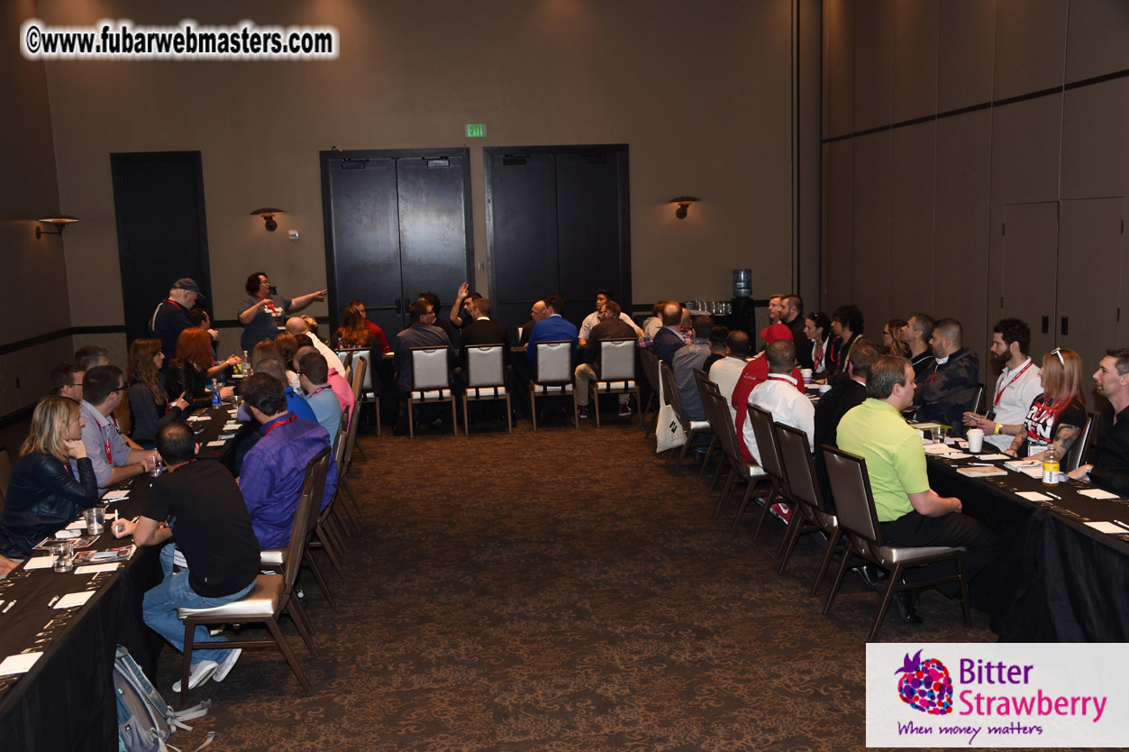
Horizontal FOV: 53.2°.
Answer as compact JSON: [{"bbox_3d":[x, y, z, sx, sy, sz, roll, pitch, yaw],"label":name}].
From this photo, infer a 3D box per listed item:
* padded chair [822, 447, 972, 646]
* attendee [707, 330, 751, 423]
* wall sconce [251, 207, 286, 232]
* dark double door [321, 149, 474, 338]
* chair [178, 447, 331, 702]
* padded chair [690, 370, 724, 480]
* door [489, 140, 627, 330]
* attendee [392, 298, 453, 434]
[{"bbox_3d":[1.739,0.832,5.909,0.591,0.906,0.453,-4,9,-17],"label":"padded chair"},{"bbox_3d":[1.474,0.274,8.534,0.739,1.280,0.532,-8,10,-38],"label":"attendee"},{"bbox_3d":[-4.027,-2.122,15.351,0.460,0.330,0.480,-3,8,-7],"label":"wall sconce"},{"bbox_3d":[-2.141,-1.402,14.783,1.930,3.060,0.120,-2,8,-3],"label":"dark double door"},{"bbox_3d":[-1.465,0.988,5.323,0.600,0.930,0.460,-3,8,-6],"label":"chair"},{"bbox_3d":[1.349,0.395,8.912,0.600,0.930,0.460,-4,8,-13],"label":"padded chair"},{"bbox_3d":[-0.062,-1.661,16.197,2.070,3.200,0.140,-3,8,-7],"label":"door"},{"bbox_3d":[-1.462,-0.107,11.770,0.560,1.360,0.750,-2,7,-3],"label":"attendee"}]

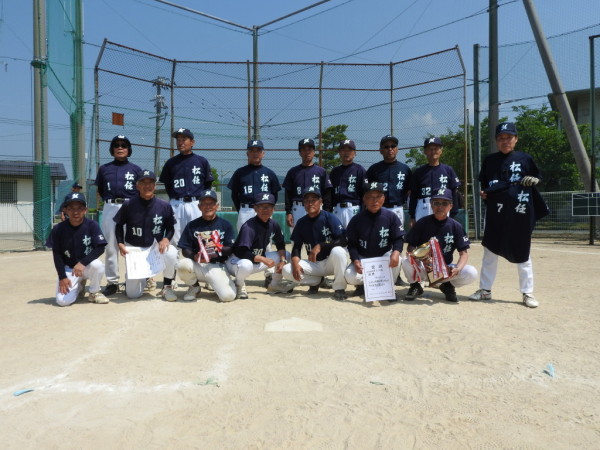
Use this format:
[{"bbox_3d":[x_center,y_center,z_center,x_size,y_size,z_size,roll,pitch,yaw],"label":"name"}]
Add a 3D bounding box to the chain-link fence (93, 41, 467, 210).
[{"bbox_3d":[-0.420,-2.280,13.800,9.900,4.950,2.050,0,1,-4],"label":"chain-link fence"}]

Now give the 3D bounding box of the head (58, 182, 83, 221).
[{"bbox_3d":[-2.170,-0.170,4.650,0.220,0.320,0.250,-1,1,-22],"label":"head"}]

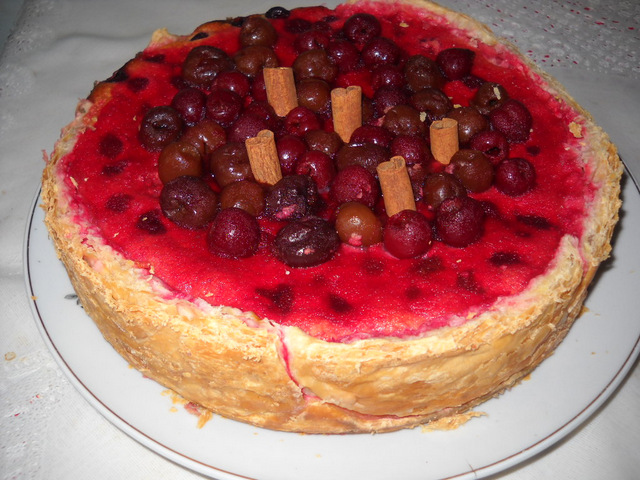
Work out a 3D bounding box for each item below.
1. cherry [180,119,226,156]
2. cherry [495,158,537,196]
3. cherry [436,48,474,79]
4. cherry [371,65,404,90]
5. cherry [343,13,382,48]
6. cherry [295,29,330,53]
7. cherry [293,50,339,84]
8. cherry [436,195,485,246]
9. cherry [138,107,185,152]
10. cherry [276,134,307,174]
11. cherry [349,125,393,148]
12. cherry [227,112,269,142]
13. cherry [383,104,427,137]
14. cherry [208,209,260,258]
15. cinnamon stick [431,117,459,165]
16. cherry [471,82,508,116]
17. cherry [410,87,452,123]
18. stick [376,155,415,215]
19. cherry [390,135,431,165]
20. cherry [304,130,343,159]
[{"bbox_3d":[-0.052,-0.044,0.314,0.019,0.018,0.019,0,49,0],"label":"cherry"},{"bbox_3d":[0.085,-0.027,0.305,0.018,0.017,0.018,0,48,0],"label":"cherry"},{"bbox_3d":[0.068,-0.088,0.353,0.019,0.017,0.019,0,48,0],"label":"cherry"},{"bbox_3d":[0.033,-0.079,0.346,0.018,0.017,0.018,2,47,0],"label":"cherry"},{"bbox_3d":[0.023,-0.111,0.373,0.020,0.019,0.020,0,48,0],"label":"cherry"},{"bbox_3d":[-0.004,-0.101,0.363,0.018,0.017,0.018,0,48,0],"label":"cherry"},{"bbox_3d":[-0.003,-0.087,0.352,0.022,0.018,0.020,2,47,0],"label":"cherry"},{"bbox_3d":[0.057,-0.007,0.285,0.020,0.019,0.020,0,48,0],"label":"cherry"},{"bbox_3d":[-0.072,-0.050,0.318,0.020,0.019,0.020,0,49,0],"label":"cherry"},{"bbox_3d":[-0.013,-0.039,0.323,0.017,0.017,0.016,0,47,0],"label":"cherry"},{"bbox_3d":[0.023,-0.043,0.313,0.019,0.017,0.019,0,49,0],"label":"cherry"},{"bbox_3d":[-0.033,-0.050,0.316,0.019,0.018,0.019,2,47,0],"label":"cherry"},{"bbox_3d":[0.040,-0.056,0.336,0.021,0.018,0.020,0,47,0],"label":"cherry"},{"bbox_3d":[-0.034,-0.003,0.277,0.021,0.019,0.020,0,49,0],"label":"cherry"},{"bbox_3d":[0.056,-0.041,0.311,0.012,0.025,0.010,-5,36,11],"label":"cinnamon stick"},{"bbox_3d":[0.081,-0.066,0.334,0.018,0.017,0.018,0,48,0],"label":"cherry"},{"bbox_3d":[0.052,-0.062,0.330,0.020,0.018,0.020,0,48,0],"label":"cherry"},{"bbox_3d":[0.033,-0.020,0.295,0.012,0.028,0.009,-12,28,7],"label":"stick"},{"bbox_3d":[0.040,-0.038,0.308,0.019,0.018,0.019,2,47,0],"label":"cherry"},{"bbox_3d":[0.002,-0.041,0.310,0.017,0.015,0.017,0,48,0],"label":"cherry"}]

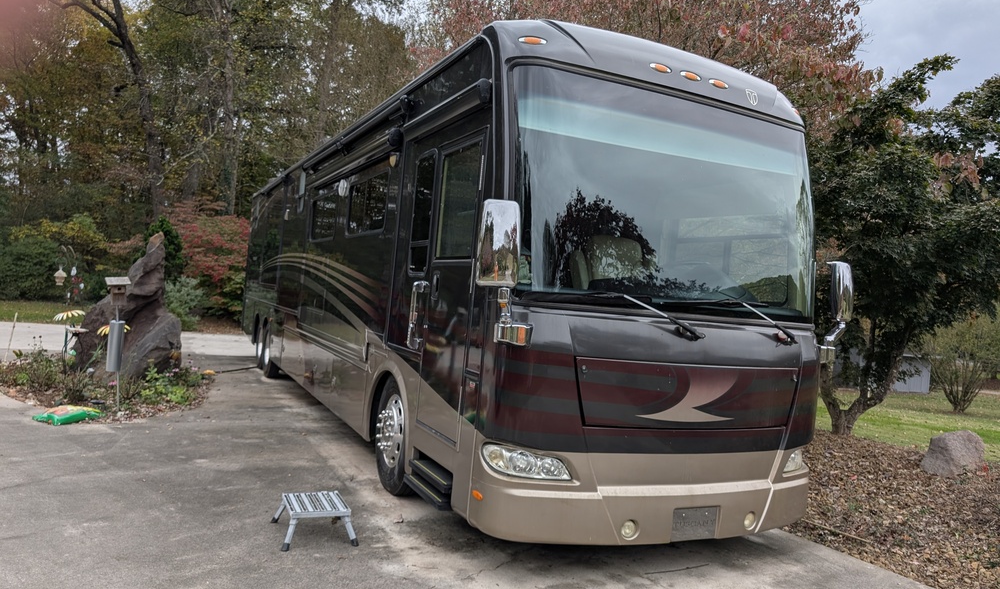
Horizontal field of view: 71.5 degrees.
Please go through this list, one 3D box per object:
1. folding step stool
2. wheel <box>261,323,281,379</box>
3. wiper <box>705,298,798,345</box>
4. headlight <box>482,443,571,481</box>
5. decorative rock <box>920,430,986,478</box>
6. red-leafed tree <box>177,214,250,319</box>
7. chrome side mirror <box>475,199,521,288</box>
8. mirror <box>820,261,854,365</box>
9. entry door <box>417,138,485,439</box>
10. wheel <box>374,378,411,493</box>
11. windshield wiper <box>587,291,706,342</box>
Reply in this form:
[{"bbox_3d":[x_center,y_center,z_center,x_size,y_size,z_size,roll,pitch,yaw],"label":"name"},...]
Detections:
[{"bbox_3d":[-1.244,1.506,4.678,0.460,0.215,0.550,5,0,-27],"label":"folding step stool"},{"bbox_3d":[-3.720,0.839,11.603,0.310,1.000,1.000,5,0,-27],"label":"wheel"},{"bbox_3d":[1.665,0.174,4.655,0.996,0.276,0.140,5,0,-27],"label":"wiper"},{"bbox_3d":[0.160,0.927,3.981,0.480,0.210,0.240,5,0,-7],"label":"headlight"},{"bbox_3d":[5.368,1.898,8.236,0.670,0.470,0.540,5,0,37],"label":"decorative rock"},{"bbox_3d":[-9.528,-0.914,23.500,3.300,3.600,3.100,5,0,-22],"label":"red-leafed tree"},{"bbox_3d":[-0.014,-0.277,3.770,0.235,0.460,0.130,5,0,5],"label":"chrome side mirror"},{"bbox_3d":[2.452,0.134,5.041,0.250,0.770,0.190,5,0,-27],"label":"mirror"},{"bbox_3d":[-0.327,-0.044,4.729,0.080,1.980,0.750,5,0,-27],"label":"entry door"},{"bbox_3d":[-0.789,1.152,5.953,0.300,1.010,1.010,5,0,-27],"label":"wheel"},{"bbox_3d":[0.890,0.135,4.163,0.770,0.200,0.130,5,0,-21],"label":"windshield wiper"}]

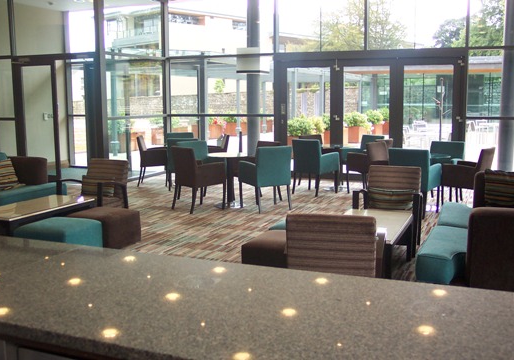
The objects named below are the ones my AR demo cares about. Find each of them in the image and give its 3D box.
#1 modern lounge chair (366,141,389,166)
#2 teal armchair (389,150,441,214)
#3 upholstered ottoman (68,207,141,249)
[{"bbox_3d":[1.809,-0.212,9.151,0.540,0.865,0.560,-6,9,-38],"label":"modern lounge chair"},{"bbox_3d":[2.085,0.006,7.573,0.545,0.900,0.579,5,9,34],"label":"teal armchair"},{"bbox_3d":[-1.565,0.515,5.872,0.530,0.385,0.530,3,8,22],"label":"upholstered ottoman"}]

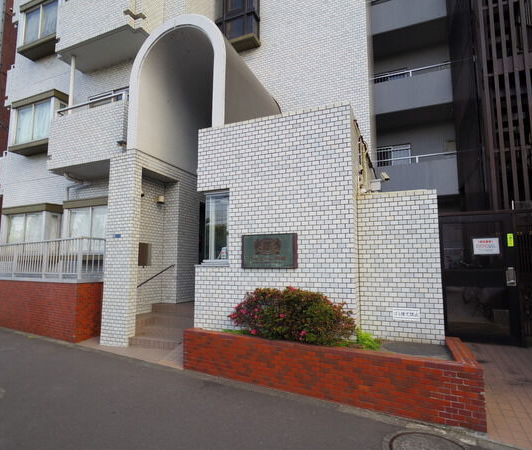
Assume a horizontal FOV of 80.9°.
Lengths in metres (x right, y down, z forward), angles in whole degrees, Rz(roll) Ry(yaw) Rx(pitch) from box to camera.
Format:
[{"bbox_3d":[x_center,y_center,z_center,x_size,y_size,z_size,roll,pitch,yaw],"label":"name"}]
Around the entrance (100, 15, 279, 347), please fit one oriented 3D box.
[{"bbox_3d":[-1.382,-0.766,6.928,2.604,6.146,2.760,-3,-7,22],"label":"entrance"}]

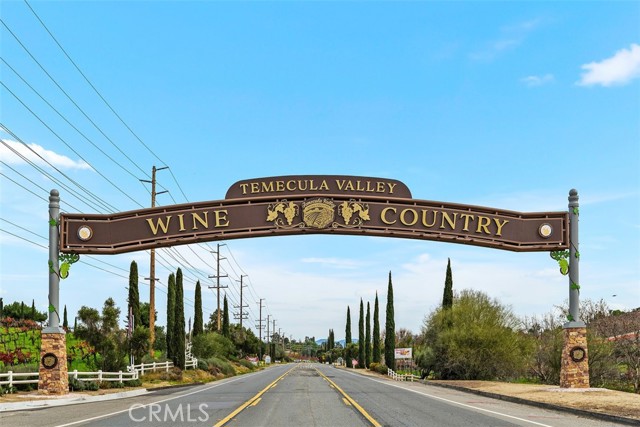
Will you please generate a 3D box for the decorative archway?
[{"bbox_3d":[-0.142,2.826,25.300,21.700,8.500,1.250,0,-3,-3],"label":"decorative archway"}]

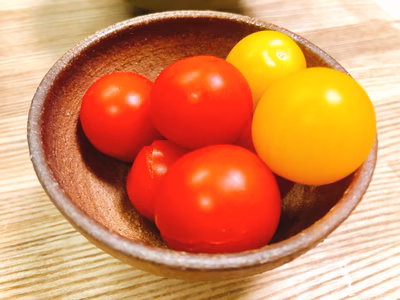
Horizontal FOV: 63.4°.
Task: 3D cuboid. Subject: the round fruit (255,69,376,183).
[{"bbox_3d":[0.030,-0.006,0.088,0.032,0.031,0.032,4,52,0],"label":"round fruit"}]

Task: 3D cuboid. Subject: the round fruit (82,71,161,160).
[{"bbox_3d":[-0.026,-0.011,0.110,0.028,0.029,0.029,4,52,0],"label":"round fruit"}]

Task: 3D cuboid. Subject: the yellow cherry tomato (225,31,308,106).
[{"bbox_3d":[0.024,-0.028,0.118,0.029,0.029,0.029,4,52,0],"label":"yellow cherry tomato"}]

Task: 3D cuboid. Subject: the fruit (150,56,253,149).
[{"bbox_3d":[0.000,-0.014,0.098,0.030,0.028,0.029,4,52,0],"label":"fruit"}]

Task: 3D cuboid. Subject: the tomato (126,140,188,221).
[{"bbox_3d":[-0.012,0.010,0.103,0.024,0.025,0.024,4,52,0],"label":"tomato"}]

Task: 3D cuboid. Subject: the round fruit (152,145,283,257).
[{"bbox_3d":[0.005,0.013,0.085,0.032,0.029,0.030,1,52,-2],"label":"round fruit"}]

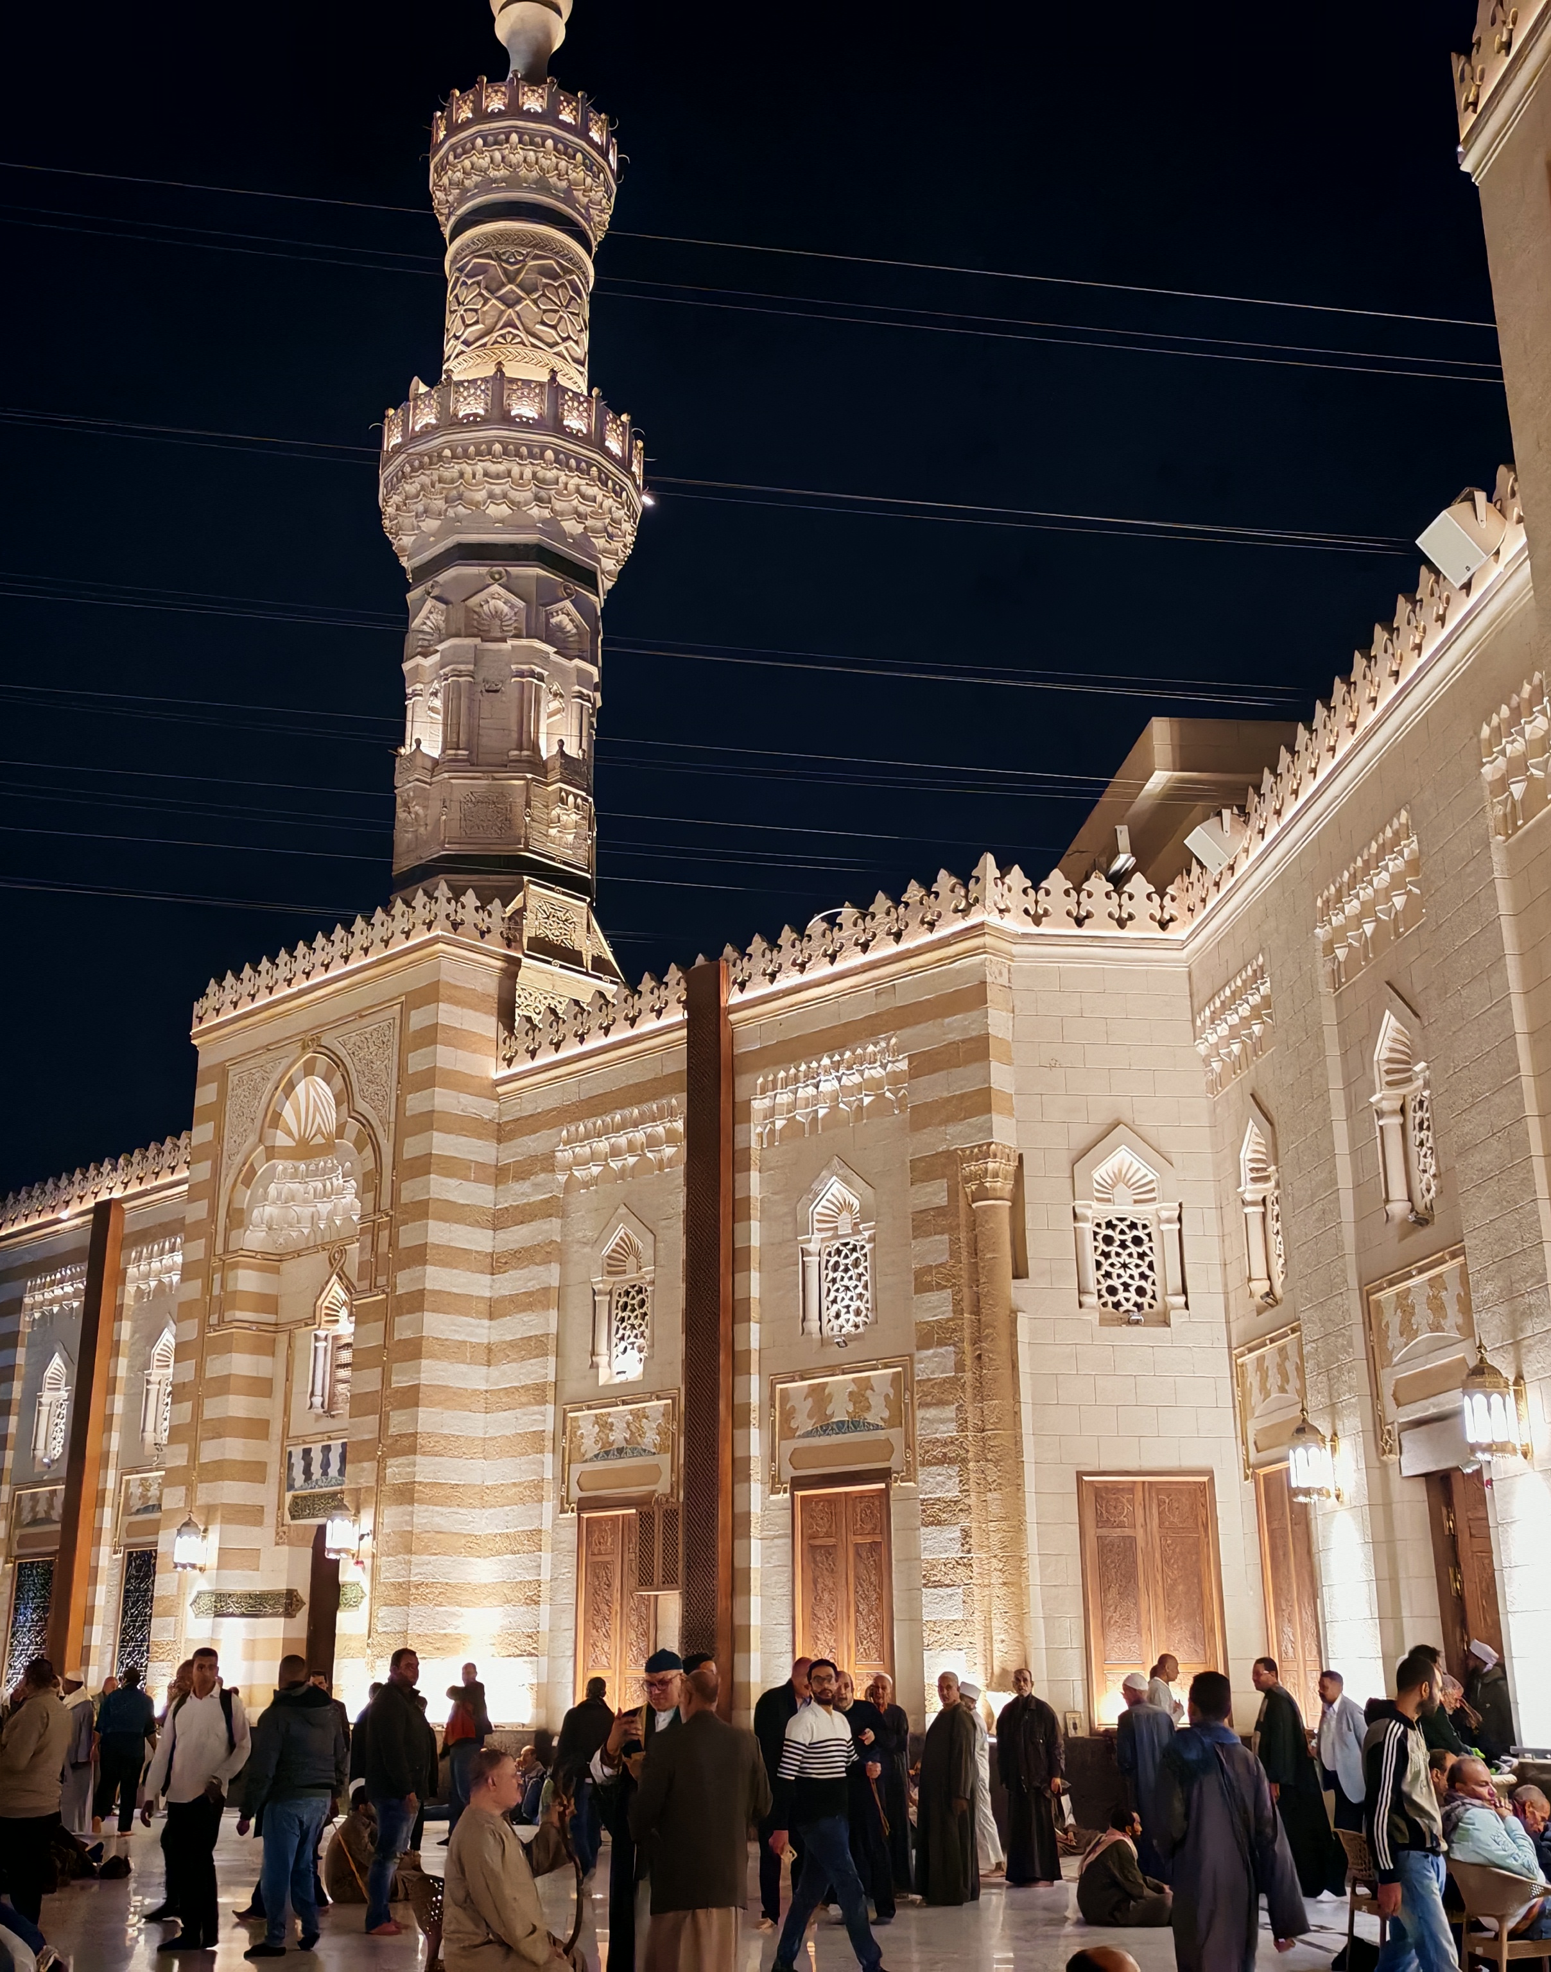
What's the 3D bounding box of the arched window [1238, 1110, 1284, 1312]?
[{"bbox_3d":[4.889,2.227,20.455,0.263,2.035,1.164,2,-19,-6],"label":"arched window"}]

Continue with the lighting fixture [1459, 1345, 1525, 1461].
[{"bbox_3d":[5.479,3.164,15.674,0.450,0.950,0.390,2,-19,-6],"label":"lighting fixture"}]

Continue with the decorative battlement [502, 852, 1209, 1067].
[{"bbox_3d":[0.431,-0.018,26.600,10.200,0.850,2.100,-18,-25,42],"label":"decorative battlement"}]

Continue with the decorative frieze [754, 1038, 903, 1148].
[{"bbox_3d":[0.618,1.188,23.173,2.277,0.800,0.253,-18,-25,42],"label":"decorative frieze"}]

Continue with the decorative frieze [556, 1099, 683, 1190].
[{"bbox_3d":[-1.914,1.998,25.546,2.277,0.800,0.253,-18,-25,42],"label":"decorative frieze"}]

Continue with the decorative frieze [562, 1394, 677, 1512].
[{"bbox_3d":[-1.884,5.550,24.457,2.095,1.265,0.152,-18,-25,42],"label":"decorative frieze"}]

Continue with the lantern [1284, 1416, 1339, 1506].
[{"bbox_3d":[4.623,4.061,17.665,0.425,0.779,0.385,2,-19,-6],"label":"lantern"}]

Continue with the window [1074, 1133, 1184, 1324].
[{"bbox_3d":[3.675,2.547,21.389,1.184,2.035,0.263,2,-19,-6],"label":"window"}]

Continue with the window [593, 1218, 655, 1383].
[{"bbox_3d":[-1.926,4.144,26.795,1.220,2.050,0.250,-18,-25,42],"label":"window"}]

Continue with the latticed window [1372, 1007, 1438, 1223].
[{"bbox_3d":[5.267,1.079,17.027,0.263,2.035,1.164,2,-19,-6],"label":"latticed window"}]

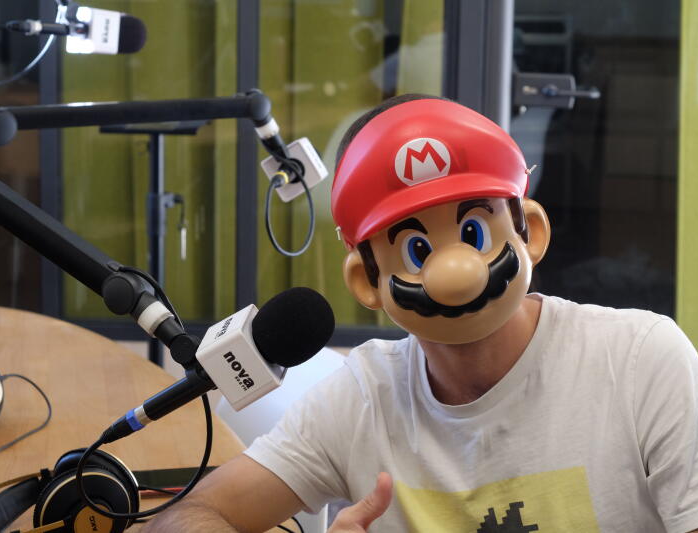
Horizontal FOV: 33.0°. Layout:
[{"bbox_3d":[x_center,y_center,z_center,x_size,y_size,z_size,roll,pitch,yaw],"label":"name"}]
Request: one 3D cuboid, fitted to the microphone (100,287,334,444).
[{"bbox_3d":[-0.123,0.098,1.067,0.253,0.073,0.073,-30,14,14],"label":"microphone"}]

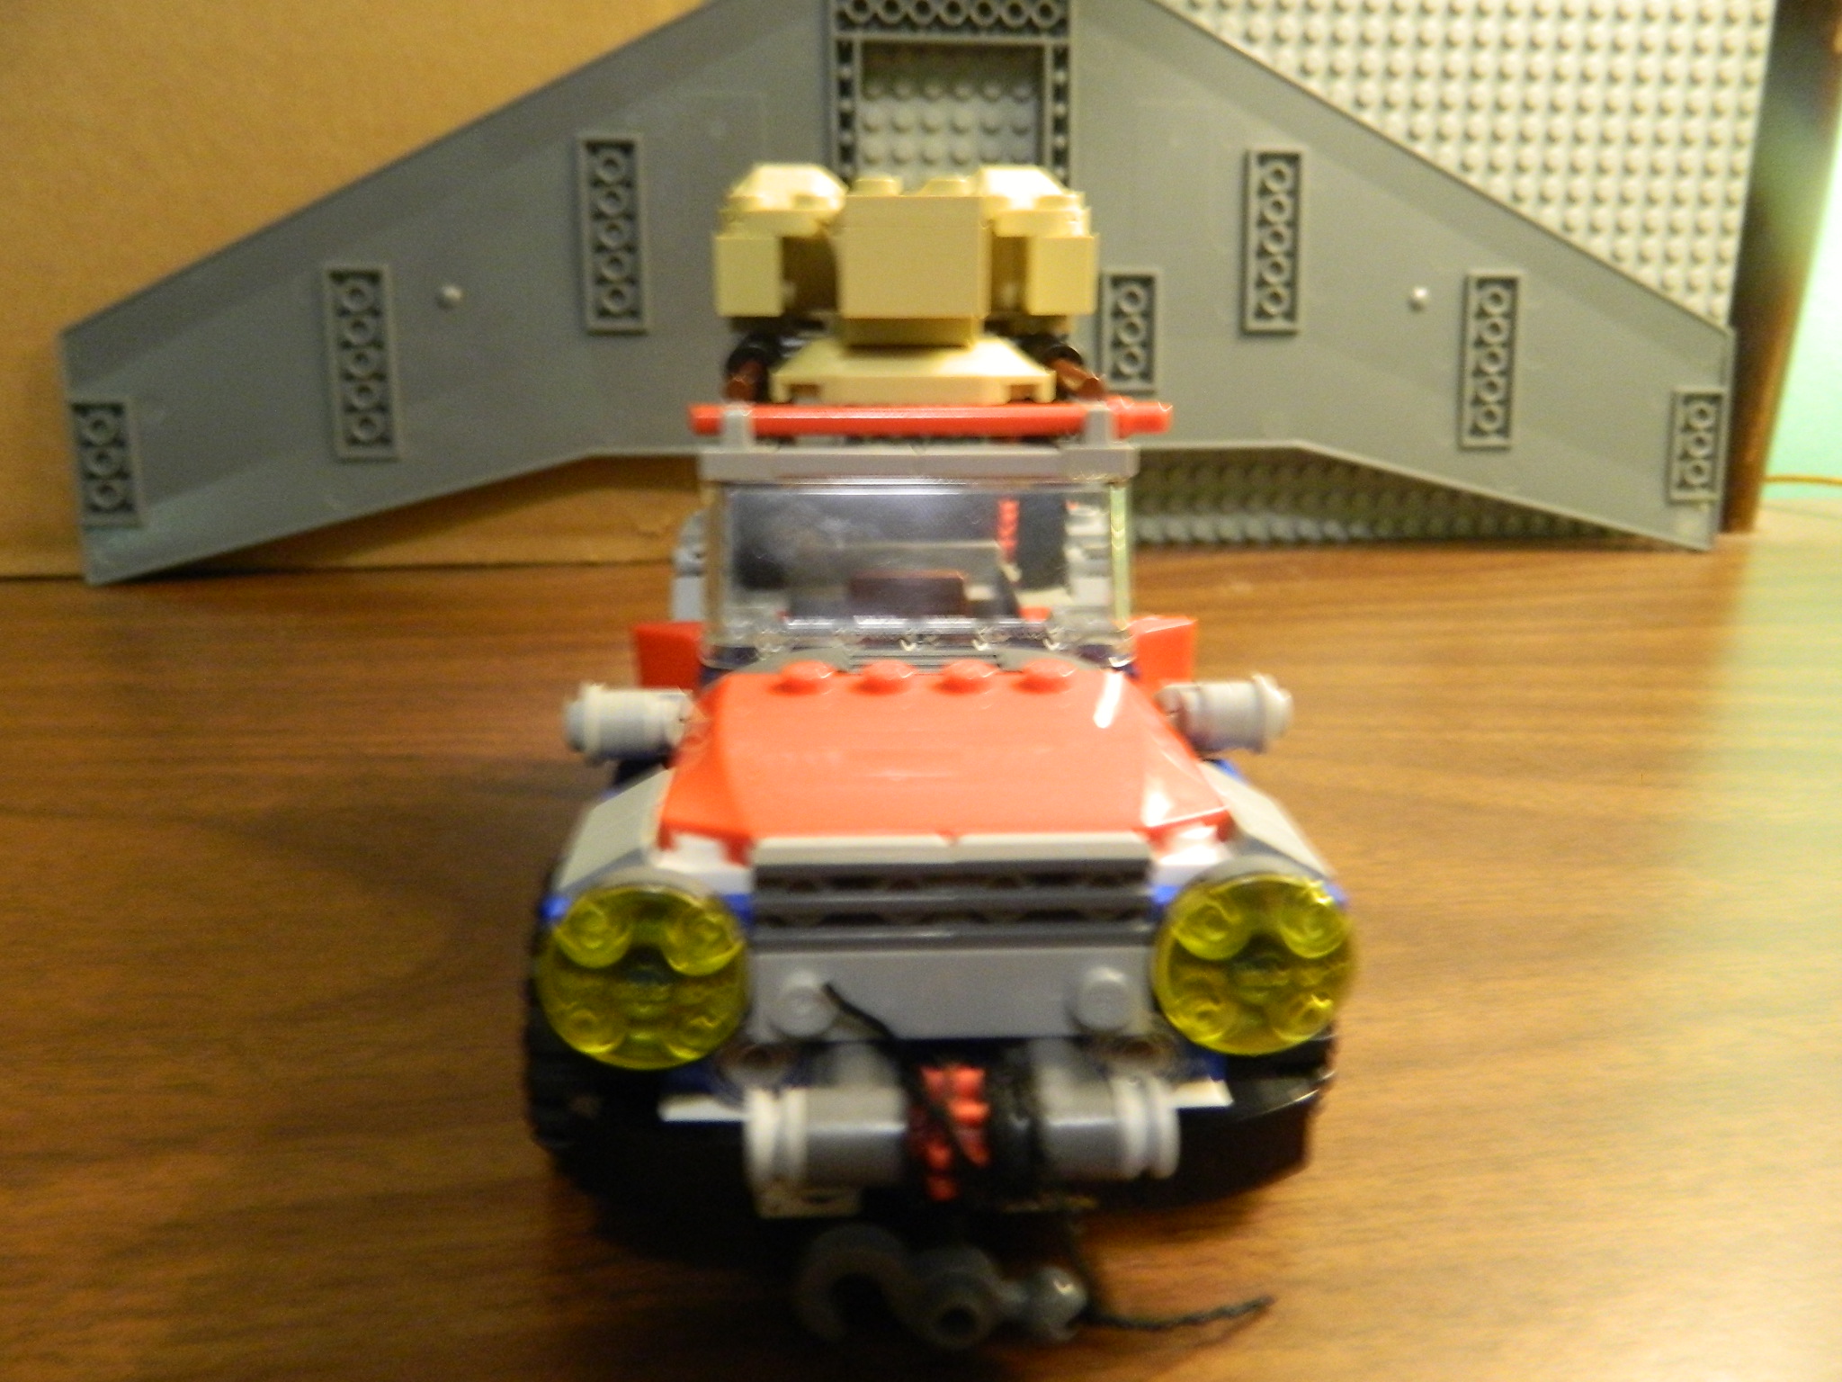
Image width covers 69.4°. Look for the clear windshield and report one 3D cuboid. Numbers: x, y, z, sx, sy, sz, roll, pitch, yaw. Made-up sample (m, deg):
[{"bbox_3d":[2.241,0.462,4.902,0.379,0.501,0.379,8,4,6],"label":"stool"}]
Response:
[{"bbox_3d":[0.000,-0.015,0.150,0.048,0.020,0.015,-1,20,-3],"label":"clear windshield"}]

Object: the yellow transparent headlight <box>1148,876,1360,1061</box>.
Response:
[{"bbox_3d":[0.027,0.022,0.106,0.016,0.016,0.005,-1,24,-3],"label":"yellow transparent headlight"}]

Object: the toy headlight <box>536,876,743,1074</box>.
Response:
[{"bbox_3d":[-0.022,0.023,0.103,0.016,0.016,0.005,-1,24,-3],"label":"toy headlight"}]

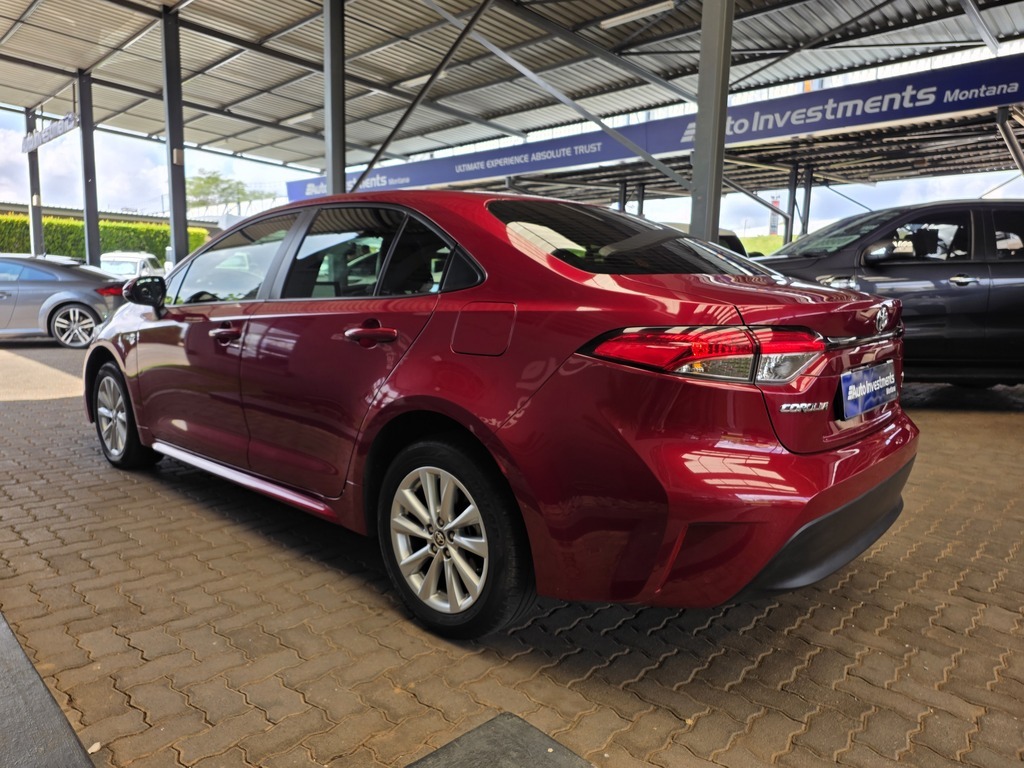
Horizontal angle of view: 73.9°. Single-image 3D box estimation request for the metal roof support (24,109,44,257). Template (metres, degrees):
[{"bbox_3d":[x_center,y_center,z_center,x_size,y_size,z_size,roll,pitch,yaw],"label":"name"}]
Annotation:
[{"bbox_3d":[-11.440,-3.997,16.363,0.134,5.017,0.172,9,11,43],"label":"metal roof support"}]

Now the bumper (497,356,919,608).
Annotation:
[{"bbox_3d":[0.819,0.200,2.273,0.750,0.670,1.760,8,10,41],"label":"bumper"}]

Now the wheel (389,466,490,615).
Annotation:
[{"bbox_3d":[-0.181,0.469,2.130,0.445,0.445,0.160,8,10,41],"label":"wheel"}]

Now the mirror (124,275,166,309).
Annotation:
[{"bbox_3d":[-1.665,-0.424,3.111,0.160,0.155,0.200,8,10,41],"label":"mirror"}]

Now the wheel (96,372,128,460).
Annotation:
[{"bbox_3d":[-2.205,0.177,3.893,0.445,0.445,0.160,8,10,41],"label":"wheel"}]

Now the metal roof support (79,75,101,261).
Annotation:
[{"bbox_3d":[-8.257,-3.502,13.337,0.134,5.017,0.172,9,11,43],"label":"metal roof support"}]

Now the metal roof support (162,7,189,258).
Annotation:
[{"bbox_3d":[-5.075,-3.007,10.312,0.134,5.017,0.172,9,11,43],"label":"metal roof support"}]

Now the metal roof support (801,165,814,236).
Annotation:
[{"bbox_3d":[6.556,-2.903,15.396,0.120,3.947,0.150,9,11,43],"label":"metal roof support"}]

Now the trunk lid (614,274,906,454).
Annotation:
[{"bbox_3d":[0.879,-0.100,2.185,0.580,0.480,1.200,8,10,41],"label":"trunk lid"}]

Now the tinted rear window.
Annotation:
[{"bbox_3d":[0.468,-0.499,2.500,0.660,0.120,1.180,36,27,33],"label":"tinted rear window"}]

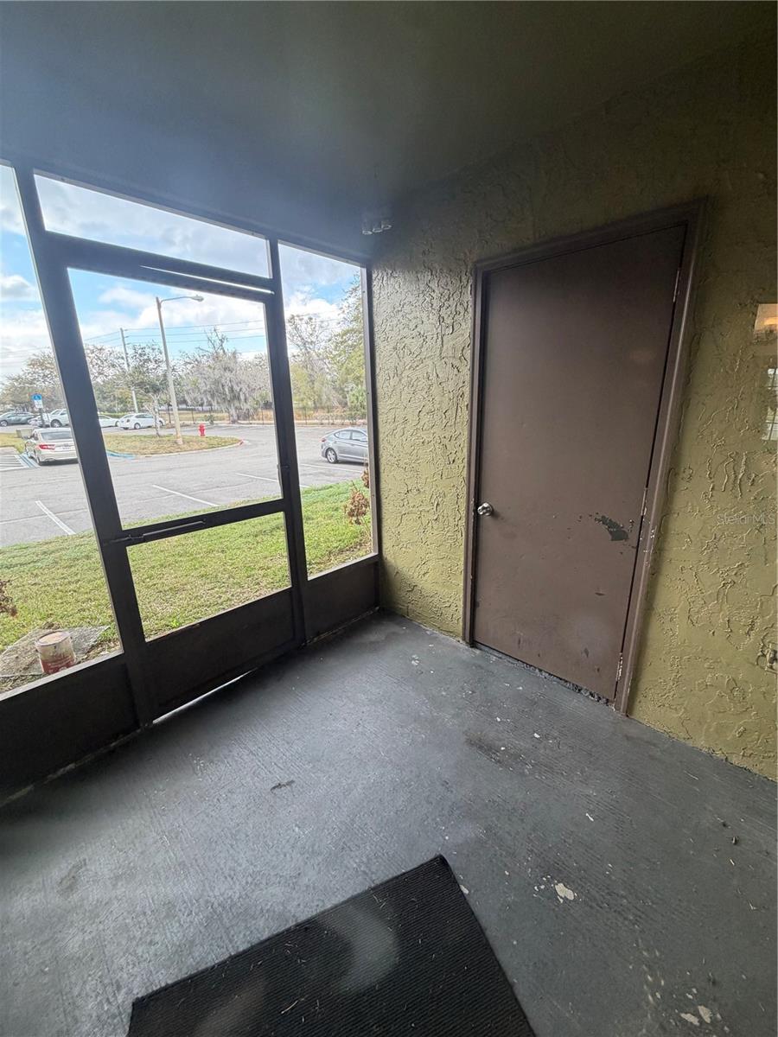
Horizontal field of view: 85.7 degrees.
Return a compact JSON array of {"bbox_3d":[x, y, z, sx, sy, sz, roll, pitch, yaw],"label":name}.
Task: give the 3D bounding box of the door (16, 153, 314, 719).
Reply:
[{"bbox_3d":[-0.884,-0.194,2.043,0.060,2.241,0.997,13,21,42],"label":"door"}]

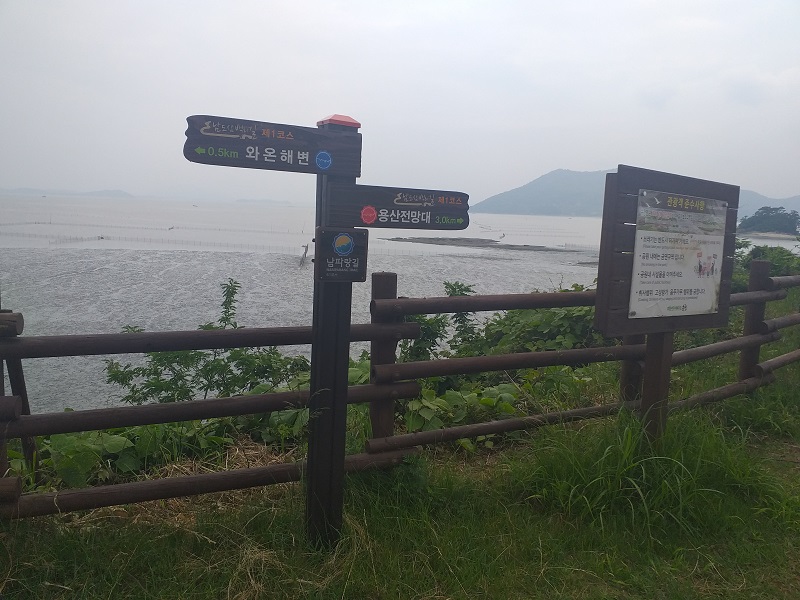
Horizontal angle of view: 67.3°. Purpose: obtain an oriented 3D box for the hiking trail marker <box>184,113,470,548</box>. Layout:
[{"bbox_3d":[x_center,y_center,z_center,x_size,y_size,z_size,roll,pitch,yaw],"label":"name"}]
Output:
[{"bbox_3d":[-0.293,0.180,2.753,1.365,1.996,0.190,-3,10,-33],"label":"hiking trail marker"}]

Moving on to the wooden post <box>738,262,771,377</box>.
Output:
[{"bbox_3d":[3.254,0.280,5.533,0.150,1.220,0.150,-3,10,-34],"label":"wooden post"}]

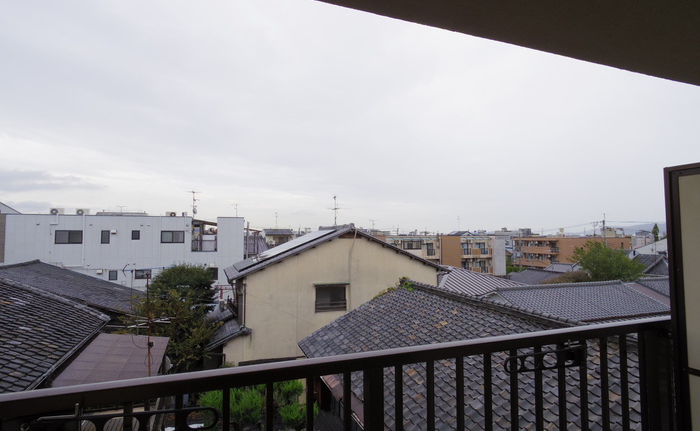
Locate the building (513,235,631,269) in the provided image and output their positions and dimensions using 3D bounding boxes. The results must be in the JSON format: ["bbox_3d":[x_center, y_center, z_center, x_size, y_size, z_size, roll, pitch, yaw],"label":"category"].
[{"bbox_3d":[52.652,9.217,82.092,21.332,8.000,13.093,1,-3,-16],"label":"building"}]

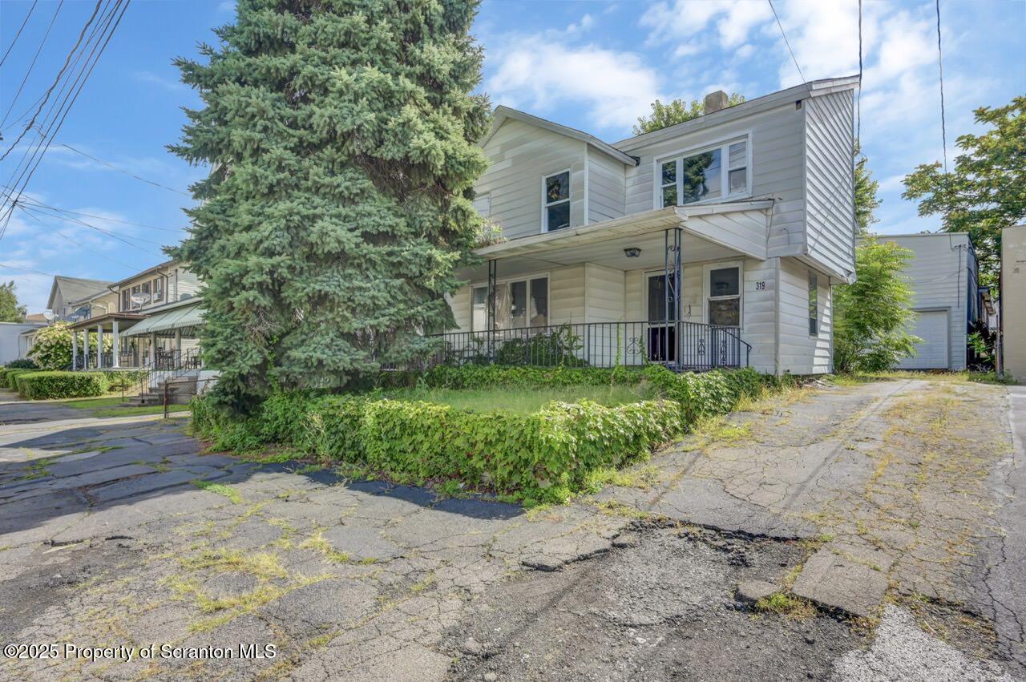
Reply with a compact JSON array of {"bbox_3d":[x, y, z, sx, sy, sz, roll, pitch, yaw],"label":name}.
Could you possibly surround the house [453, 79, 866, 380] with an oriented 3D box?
[{"bbox_3d":[3.536,-3.110,14.293,9.300,7.950,8.700,-1,-3,43],"label":"house"}]

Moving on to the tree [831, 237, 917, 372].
[{"bbox_3d":[10.242,-1.018,14.800,2.600,3.900,2.500,-1,-3,43],"label":"tree"}]

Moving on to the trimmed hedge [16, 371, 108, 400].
[{"bbox_3d":[-19.075,1.933,21.985,1.500,1.020,2.600,-1,-3,38],"label":"trimmed hedge"}]

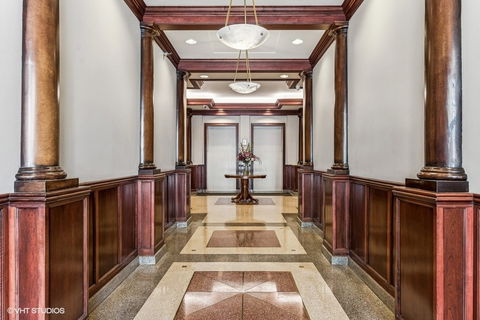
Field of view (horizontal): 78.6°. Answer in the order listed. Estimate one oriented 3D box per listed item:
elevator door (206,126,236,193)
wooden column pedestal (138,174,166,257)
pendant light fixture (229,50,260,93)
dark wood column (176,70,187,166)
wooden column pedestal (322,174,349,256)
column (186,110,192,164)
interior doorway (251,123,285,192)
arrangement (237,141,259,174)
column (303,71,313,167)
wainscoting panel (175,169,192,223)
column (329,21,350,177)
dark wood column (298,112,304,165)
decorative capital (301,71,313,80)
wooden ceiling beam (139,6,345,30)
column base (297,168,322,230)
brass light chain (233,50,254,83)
[{"bbox_3d":[-0.685,-0.085,11.050,1.290,2.570,0.160,0,0,1],"label":"elevator door"},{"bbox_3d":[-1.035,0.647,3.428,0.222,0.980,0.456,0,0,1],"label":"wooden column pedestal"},{"bbox_3d":[0.065,-1.338,4.262,0.467,0.730,0.467,0,0,1],"label":"pendant light fixture"},{"bbox_3d":[-1.075,-0.750,5.330,0.200,1.750,0.210,0,0,1],"label":"dark wood column"},{"bbox_3d":[1.170,0.636,3.570,0.190,0.930,0.430,0,0,1],"label":"wooden column pedestal"},{"bbox_3d":[-1.511,-0.692,8.521,0.251,1.710,0.251,0,0,1],"label":"column"},{"bbox_3d":[0.992,-0.095,10.472,1.220,2.451,0.148,0,0,1],"label":"interior doorway"},{"bbox_3d":[0.235,-0.030,8.380,0.670,0.970,0.600,0,0,1],"label":"arrangement"},{"bbox_3d":[1.250,-0.750,5.330,0.200,1.750,0.210,0,0,1],"label":"column"},{"bbox_3d":[-1.030,0.636,5.360,0.190,0.930,0.430,0,0,1],"label":"wainscoting panel"},{"bbox_3d":[1.156,-0.687,3.388,0.239,1.710,0.251,0,0,1],"label":"column"},{"bbox_3d":[1.794,-0.692,8.461,0.251,1.710,0.251,0,0,1],"label":"dark wood column"},{"bbox_3d":[1.192,-1.470,5.097,0.262,0.160,0.296,0,0,1],"label":"decorative capital"},{"bbox_3d":[0.038,-1.627,3.384,2.348,0.171,0.239,0,0,1],"label":"wooden ceiling beam"},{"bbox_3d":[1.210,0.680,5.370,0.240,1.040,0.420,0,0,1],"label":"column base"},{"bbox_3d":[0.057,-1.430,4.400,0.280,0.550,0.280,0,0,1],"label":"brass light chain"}]

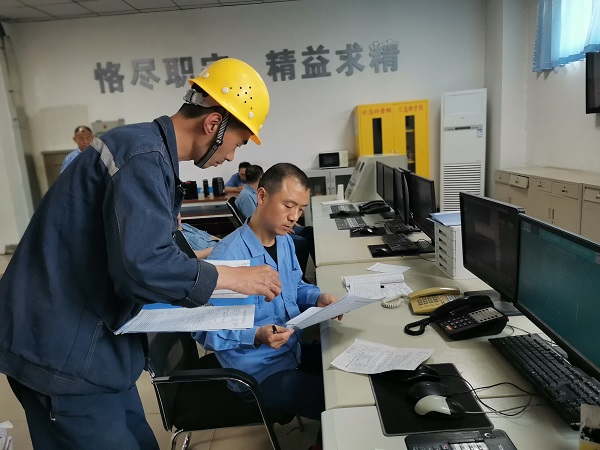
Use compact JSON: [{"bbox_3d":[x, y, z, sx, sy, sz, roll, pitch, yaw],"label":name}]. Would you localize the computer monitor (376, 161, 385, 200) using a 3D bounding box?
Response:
[{"bbox_3d":[0.770,-0.381,4.184,0.190,0.385,0.480,-4,12,2],"label":"computer monitor"}]

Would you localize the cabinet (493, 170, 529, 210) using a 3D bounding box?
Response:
[{"bbox_3d":[2.645,-0.183,5.175,0.460,0.860,0.800,-4,11,0],"label":"cabinet"}]

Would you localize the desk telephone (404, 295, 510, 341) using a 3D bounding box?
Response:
[{"bbox_3d":[0.583,0.309,1.581,0.215,0.098,0.200,-6,12,-8],"label":"desk telephone"}]

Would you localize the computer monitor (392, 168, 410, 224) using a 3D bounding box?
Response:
[{"bbox_3d":[0.729,-0.183,3.151,0.190,0.410,0.490,-3,12,5],"label":"computer monitor"}]

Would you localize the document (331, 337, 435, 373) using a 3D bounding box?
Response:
[{"bbox_3d":[0.255,0.404,1.391,0.280,0.025,0.195,-2,11,26],"label":"document"}]

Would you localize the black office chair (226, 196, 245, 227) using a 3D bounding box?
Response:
[{"bbox_3d":[-0.296,0.156,4.245,0.620,0.950,0.580,-4,12,-1],"label":"black office chair"}]

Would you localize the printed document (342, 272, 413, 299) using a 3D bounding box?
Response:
[{"bbox_3d":[0.356,0.265,2.070,0.290,0.030,0.230,-4,11,2],"label":"printed document"}]

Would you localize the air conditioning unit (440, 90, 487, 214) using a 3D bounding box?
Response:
[{"bbox_3d":[2.081,-0.731,5.679,0.510,1.825,0.360,0,12,21],"label":"air conditioning unit"}]

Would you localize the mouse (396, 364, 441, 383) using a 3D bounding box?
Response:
[{"bbox_3d":[0.340,0.416,1.285,0.115,0.038,0.064,-4,11,5],"label":"mouse"}]

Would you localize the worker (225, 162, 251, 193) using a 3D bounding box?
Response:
[{"bbox_3d":[-0.658,-0.265,5.982,0.560,1.130,0.750,-7,12,-15],"label":"worker"}]

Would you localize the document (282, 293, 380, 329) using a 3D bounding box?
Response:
[{"bbox_3d":[0.104,0.296,1.544,0.280,0.040,0.195,-17,4,-26],"label":"document"}]

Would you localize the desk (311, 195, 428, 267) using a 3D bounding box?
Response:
[{"bbox_3d":[0.590,0.286,3.890,0.920,0.750,2.800,-4,11,2],"label":"desk"}]

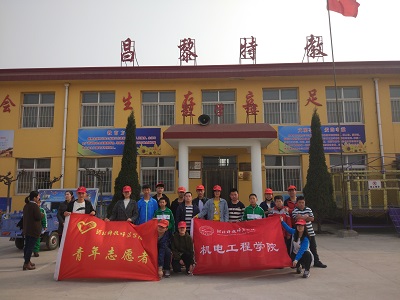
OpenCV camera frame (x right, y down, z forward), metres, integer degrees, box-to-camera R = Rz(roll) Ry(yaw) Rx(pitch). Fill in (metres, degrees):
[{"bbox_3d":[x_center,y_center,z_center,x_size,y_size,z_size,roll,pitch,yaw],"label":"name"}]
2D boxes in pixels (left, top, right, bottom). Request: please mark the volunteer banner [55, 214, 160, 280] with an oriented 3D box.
[{"bbox_3d":[-1.735,1.820,6.053,1.920,1.190,0.250,-1,-7,1],"label":"volunteer banner"}]

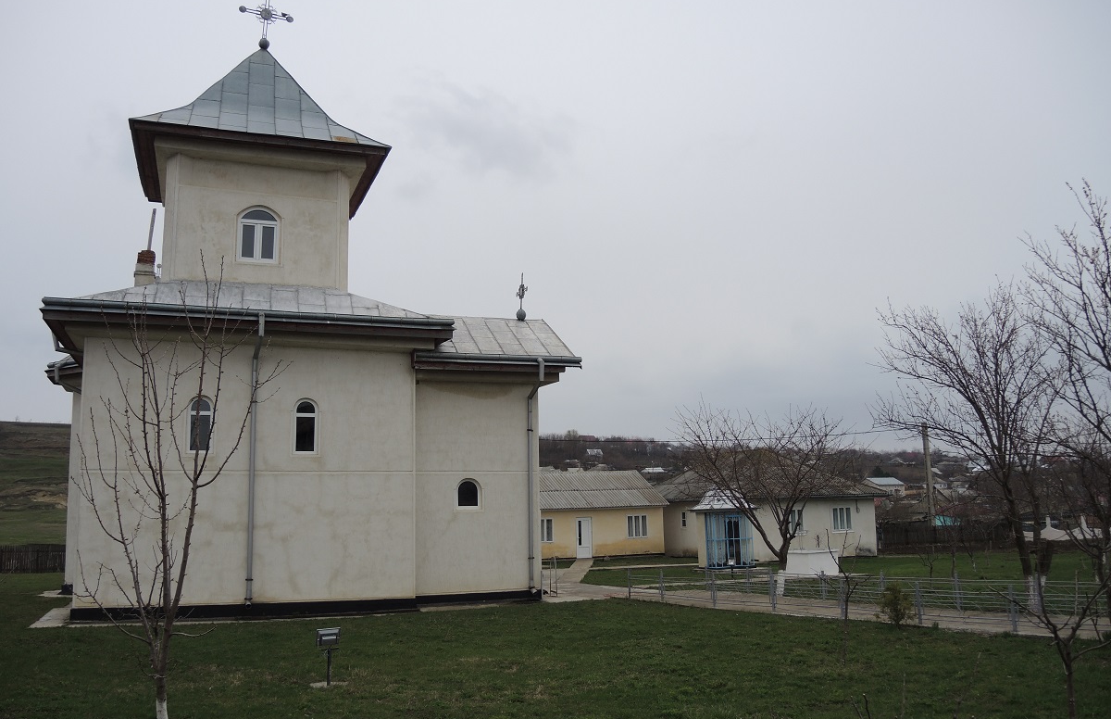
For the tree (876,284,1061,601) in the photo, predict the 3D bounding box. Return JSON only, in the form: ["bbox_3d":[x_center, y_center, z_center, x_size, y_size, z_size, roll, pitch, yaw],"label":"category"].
[{"bbox_3d":[11.133,2.256,24.200,5.100,8.500,5.100,2,-9,-21],"label":"tree"}]

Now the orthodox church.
[{"bbox_3d":[-7.341,-1.517,27.592,14.200,17.300,9.000,2,-9,-21],"label":"orthodox church"}]

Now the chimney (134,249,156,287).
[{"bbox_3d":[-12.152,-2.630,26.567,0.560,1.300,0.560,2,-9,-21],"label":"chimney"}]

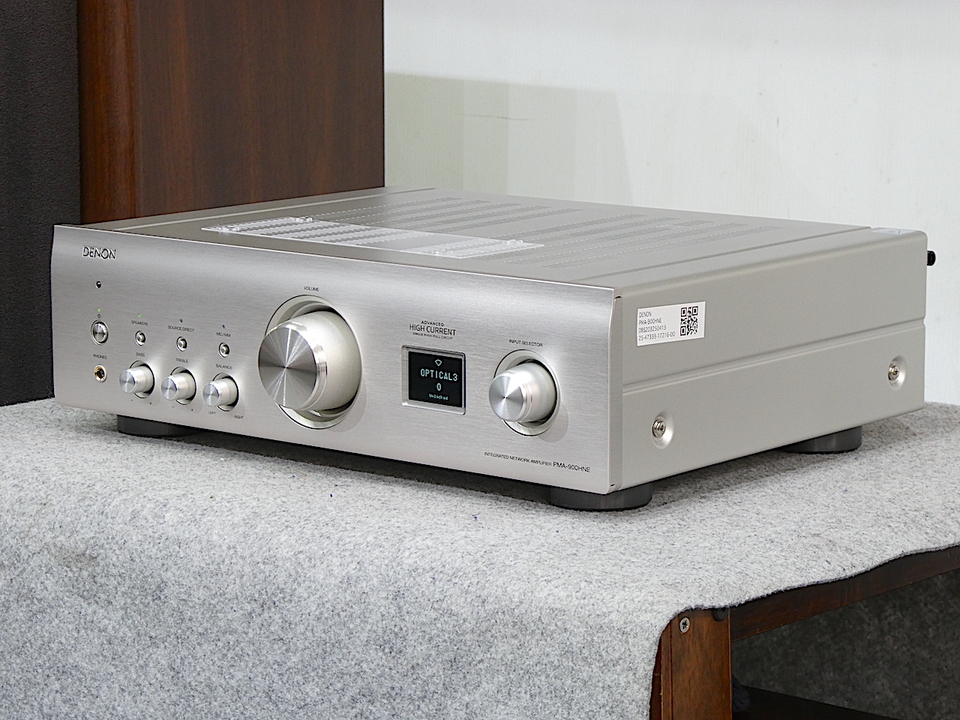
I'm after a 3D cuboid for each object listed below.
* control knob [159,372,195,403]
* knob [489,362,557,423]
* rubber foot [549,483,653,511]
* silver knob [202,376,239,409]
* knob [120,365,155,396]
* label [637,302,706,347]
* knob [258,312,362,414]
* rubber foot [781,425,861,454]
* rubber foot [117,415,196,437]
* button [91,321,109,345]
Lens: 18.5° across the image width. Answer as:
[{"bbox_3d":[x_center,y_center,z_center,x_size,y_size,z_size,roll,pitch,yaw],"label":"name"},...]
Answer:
[{"bbox_3d":[-0.180,0.016,1.747,0.017,0.017,0.013,8,12,39],"label":"control knob"},{"bbox_3d":[0.021,0.019,1.574,0.032,0.032,0.021,8,12,39],"label":"knob"},{"bbox_3d":[0.067,0.069,1.618,0.056,0.020,0.056,0,10,0],"label":"rubber foot"},{"bbox_3d":[-0.153,0.020,1.724,0.016,0.016,0.013,8,12,39],"label":"silver knob"},{"bbox_3d":[-0.207,0.013,1.769,0.017,0.017,0.013,8,12,39],"label":"knob"},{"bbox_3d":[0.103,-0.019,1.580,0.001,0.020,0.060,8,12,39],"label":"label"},{"bbox_3d":[-0.099,0.002,1.676,0.058,0.058,0.030,8,12,39],"label":"knob"},{"bbox_3d":[0.202,0.042,1.776,0.056,0.020,0.056,0,10,0],"label":"rubber foot"},{"bbox_3d":[-0.198,0.033,1.838,0.056,0.020,0.056,0,10,0],"label":"rubber foot"},{"bbox_3d":[-0.231,-0.017,1.792,0.014,0.014,0.005,8,12,39],"label":"button"}]

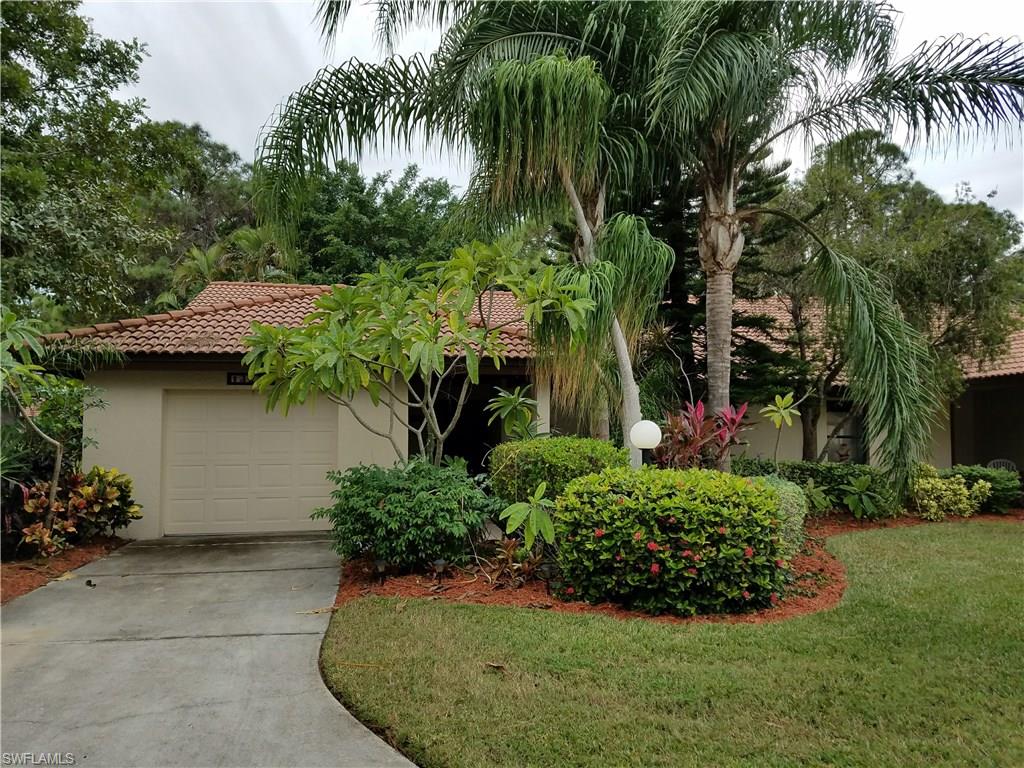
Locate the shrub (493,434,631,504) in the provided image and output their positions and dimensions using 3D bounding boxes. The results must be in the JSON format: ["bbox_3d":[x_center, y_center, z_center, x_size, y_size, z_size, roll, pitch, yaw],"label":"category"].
[{"bbox_3d":[0.624,1.426,10.100,1.800,1.400,1.500,0,-3,4],"label":"shrub"}]

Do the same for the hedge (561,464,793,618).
[{"bbox_3d":[1.524,1.399,7.350,2.200,1.190,1.650,0,-3,12],"label":"hedge"}]

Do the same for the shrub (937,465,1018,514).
[{"bbox_3d":[8.753,1.935,14.400,1.550,0.850,1.250,-2,-3,31],"label":"shrub"}]

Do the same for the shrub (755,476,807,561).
[{"bbox_3d":[3.119,1.614,9.500,1.080,0.980,1.080,-1,-3,18],"label":"shrub"}]

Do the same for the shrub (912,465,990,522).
[{"bbox_3d":[7.657,1.848,13.400,1.420,0.920,1.100,-1,-3,30],"label":"shrub"}]

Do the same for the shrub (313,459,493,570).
[{"bbox_3d":[-1.293,1.494,9.250,2.100,1.170,1.650,1,-3,-8],"label":"shrub"}]

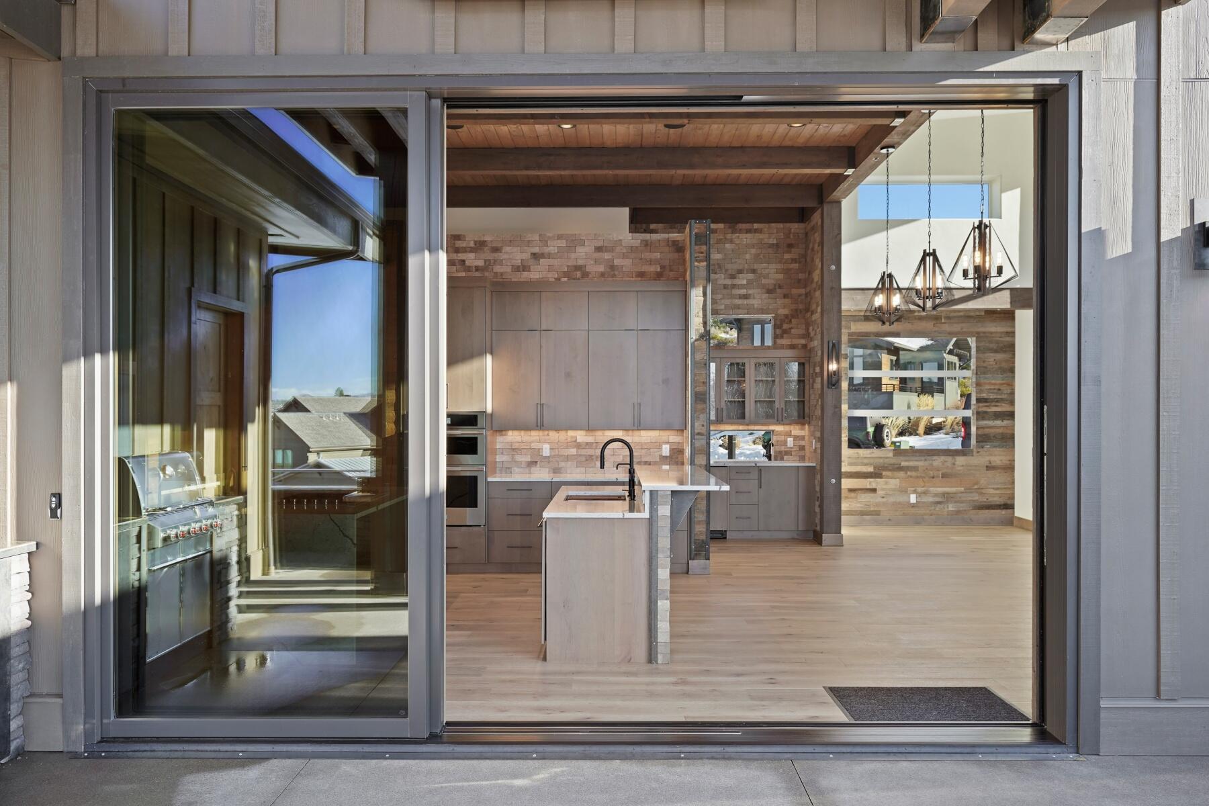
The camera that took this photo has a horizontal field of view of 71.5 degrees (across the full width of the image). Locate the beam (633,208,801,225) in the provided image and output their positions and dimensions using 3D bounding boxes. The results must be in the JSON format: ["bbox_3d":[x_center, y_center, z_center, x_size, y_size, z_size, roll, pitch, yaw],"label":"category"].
[{"bbox_3d":[1.398,-2.355,10.470,2.180,0.220,0.180,0,0,1],"label":"beam"}]

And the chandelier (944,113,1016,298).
[{"bbox_3d":[2.577,-1.508,5.720,0.385,1.550,0.385,0,-1,1],"label":"chandelier"}]

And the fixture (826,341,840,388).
[{"bbox_3d":[2.604,-0.430,9.545,0.120,0.540,0.130,0,-1,1],"label":"fixture"}]

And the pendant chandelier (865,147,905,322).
[{"bbox_3d":[2.600,-1.521,7.700,0.370,1.630,0.370,0,-1,1],"label":"pendant chandelier"}]

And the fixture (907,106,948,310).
[{"bbox_3d":[2.540,-1.500,6.550,0.390,1.570,0.390,0,0,1],"label":"fixture"}]

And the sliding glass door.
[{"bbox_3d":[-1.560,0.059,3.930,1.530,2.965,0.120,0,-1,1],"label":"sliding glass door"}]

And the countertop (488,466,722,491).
[{"bbox_3d":[0.504,0.530,6.050,0.540,0.034,1.950,0,0,1],"label":"countertop"}]

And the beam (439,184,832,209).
[{"bbox_3d":[0.245,-2.365,9.700,4.460,0.250,0.200,0,0,1],"label":"beam"}]

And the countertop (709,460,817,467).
[{"bbox_3d":[1.806,0.751,10.365,1.470,0.033,0.630,0,-1,1],"label":"countertop"}]

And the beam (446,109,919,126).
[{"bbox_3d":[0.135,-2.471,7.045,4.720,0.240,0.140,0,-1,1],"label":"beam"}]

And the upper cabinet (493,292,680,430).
[{"bbox_3d":[-0.141,-0.424,8.100,1.840,1.360,0.330,0,0,1],"label":"upper cabinet"}]

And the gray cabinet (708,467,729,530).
[{"bbox_3d":[1.291,1.153,10.360,0.380,0.760,0.580,0,-1,1],"label":"gray cabinet"}]

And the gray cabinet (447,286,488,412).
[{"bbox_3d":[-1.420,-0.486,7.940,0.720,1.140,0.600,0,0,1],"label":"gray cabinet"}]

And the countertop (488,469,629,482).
[{"bbox_3d":[-0.150,0.706,7.940,1.800,0.033,0.630,0,0,1],"label":"countertop"}]

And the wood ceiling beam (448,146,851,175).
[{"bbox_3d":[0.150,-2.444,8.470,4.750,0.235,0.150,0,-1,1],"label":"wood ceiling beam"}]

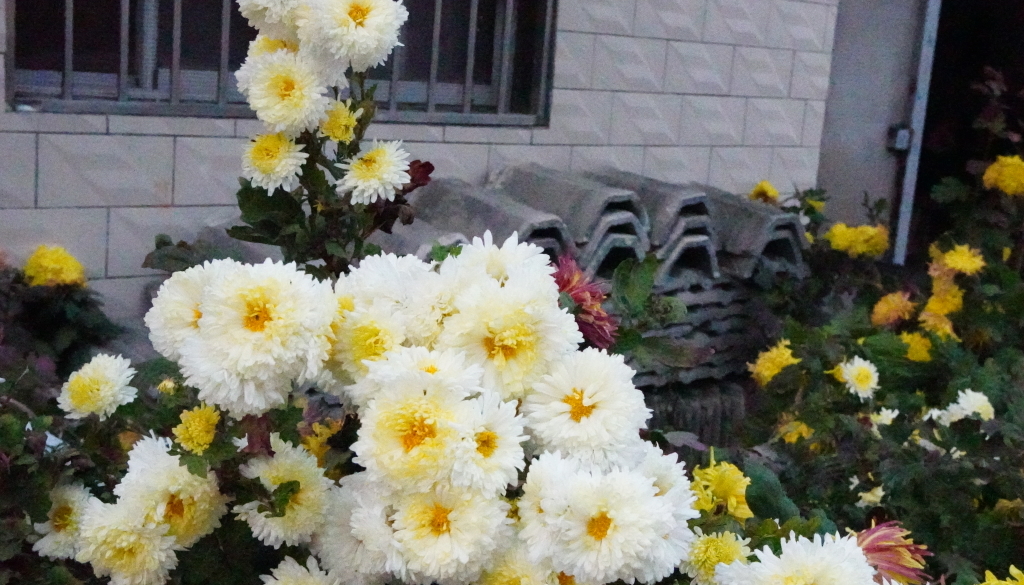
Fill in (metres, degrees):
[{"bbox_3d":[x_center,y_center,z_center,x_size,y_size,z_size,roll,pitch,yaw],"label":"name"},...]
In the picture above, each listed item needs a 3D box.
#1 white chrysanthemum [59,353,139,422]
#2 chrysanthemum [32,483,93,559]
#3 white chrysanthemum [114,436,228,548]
[{"bbox_3d":[-0.343,0.078,1.150,0.066,0.058,0.036,10,-5,25],"label":"white chrysanthemum"},{"bbox_3d":[-0.360,0.184,1.120,0.060,0.062,0.040,8,-6,19],"label":"chrysanthemum"},{"bbox_3d":[-0.257,0.151,1.050,0.084,0.082,0.052,3,-7,-7],"label":"white chrysanthemum"}]

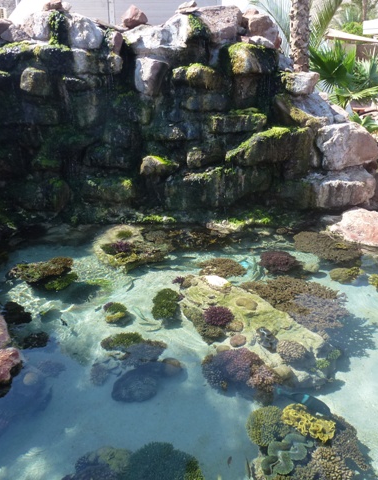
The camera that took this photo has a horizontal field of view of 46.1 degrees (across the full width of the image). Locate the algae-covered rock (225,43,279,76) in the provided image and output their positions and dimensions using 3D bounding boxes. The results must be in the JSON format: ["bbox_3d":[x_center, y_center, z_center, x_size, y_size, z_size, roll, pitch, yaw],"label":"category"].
[{"bbox_3d":[1.033,-3.048,7.452,0.860,0.500,0.650,0,16,0],"label":"algae-covered rock"}]

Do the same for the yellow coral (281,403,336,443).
[{"bbox_3d":[0.922,1.416,3.424,0.390,0.150,0.220,14,22,41],"label":"yellow coral"}]

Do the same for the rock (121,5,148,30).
[{"bbox_3d":[-0.906,-3.723,7.374,0.420,0.380,0.360,-2,20,-6],"label":"rock"}]

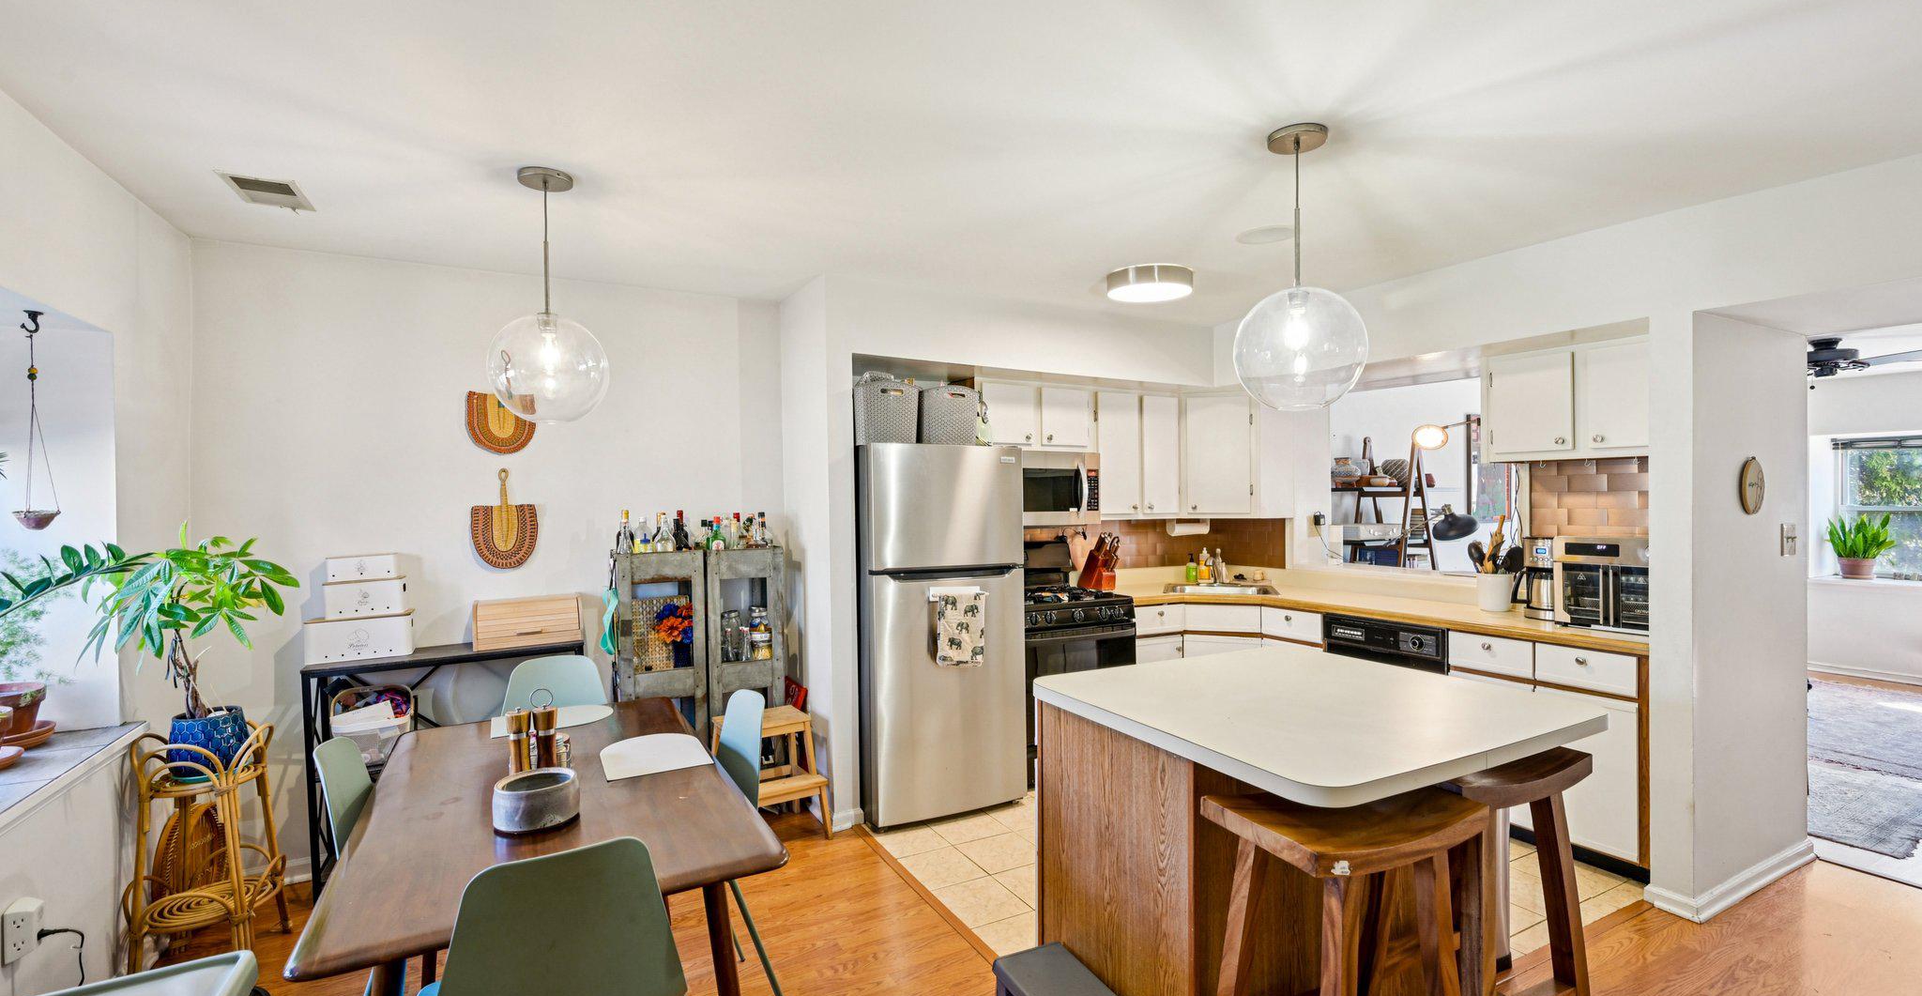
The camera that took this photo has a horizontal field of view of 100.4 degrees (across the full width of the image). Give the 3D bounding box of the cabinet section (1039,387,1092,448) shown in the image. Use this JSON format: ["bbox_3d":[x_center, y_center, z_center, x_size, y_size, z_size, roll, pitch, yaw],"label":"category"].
[{"bbox_3d":[0.505,-0.444,4.543,0.352,0.332,0.312,0,0,-29],"label":"cabinet section"}]

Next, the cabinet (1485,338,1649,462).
[{"bbox_3d":[2.696,-0.405,3.436,0.320,0.475,0.720,0,0,-28],"label":"cabinet"}]

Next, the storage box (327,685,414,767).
[{"bbox_3d":[-2.210,0.849,3.012,0.250,0.280,0.230,-1,0,-28],"label":"storage box"}]

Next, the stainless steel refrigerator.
[{"bbox_3d":[-0.209,0.603,3.984,0.770,1.680,0.740,-1,0,-28],"label":"stainless steel refrigerator"}]

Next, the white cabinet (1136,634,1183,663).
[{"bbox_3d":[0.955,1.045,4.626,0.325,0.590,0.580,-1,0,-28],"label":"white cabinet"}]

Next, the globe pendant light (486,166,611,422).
[{"bbox_3d":[-1.223,-0.595,2.373,0.320,0.743,0.320,0,0,-28],"label":"globe pendant light"}]

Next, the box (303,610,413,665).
[{"bbox_3d":[-2.257,0.521,3.027,0.325,0.157,0.195,-1,0,-28],"label":"box"}]

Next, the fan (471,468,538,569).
[{"bbox_3d":[-1.935,0.090,3.404,0.250,0.430,0.030,0,0,-28],"label":"fan"}]

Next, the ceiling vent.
[{"bbox_3d":[-2.174,-0.955,2.517,0.190,0.020,0.290,0,0,-28],"label":"ceiling vent"}]

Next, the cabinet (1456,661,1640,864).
[{"bbox_3d":[2.550,1.020,3.308,0.580,0.610,0.650,-1,0,-28],"label":"cabinet"}]

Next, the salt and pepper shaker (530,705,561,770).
[{"bbox_3d":[-1.030,0.611,1.977,0.060,0.205,0.060,0,0,-28],"label":"salt and pepper shaker"}]

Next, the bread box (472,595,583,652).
[{"bbox_3d":[-1.808,0.511,3.353,0.390,0.188,0.220,0,0,-28],"label":"bread box"}]

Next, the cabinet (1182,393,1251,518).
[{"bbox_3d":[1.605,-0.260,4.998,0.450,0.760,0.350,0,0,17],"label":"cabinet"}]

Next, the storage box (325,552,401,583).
[{"bbox_3d":[-2.260,0.263,3.049,0.207,0.095,0.140,-1,0,-28],"label":"storage box"}]

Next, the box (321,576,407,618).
[{"bbox_3d":[-2.285,0.382,3.094,0.250,0.140,0.170,0,0,-28],"label":"box"}]

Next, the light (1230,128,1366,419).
[{"bbox_3d":[0.908,-0.610,2.149,0.336,0.720,0.336,-1,0,-28],"label":"light"}]

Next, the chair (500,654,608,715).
[{"bbox_3d":[-1.383,1.020,2.751,0.480,0.870,0.530,-1,0,-28],"label":"chair"}]

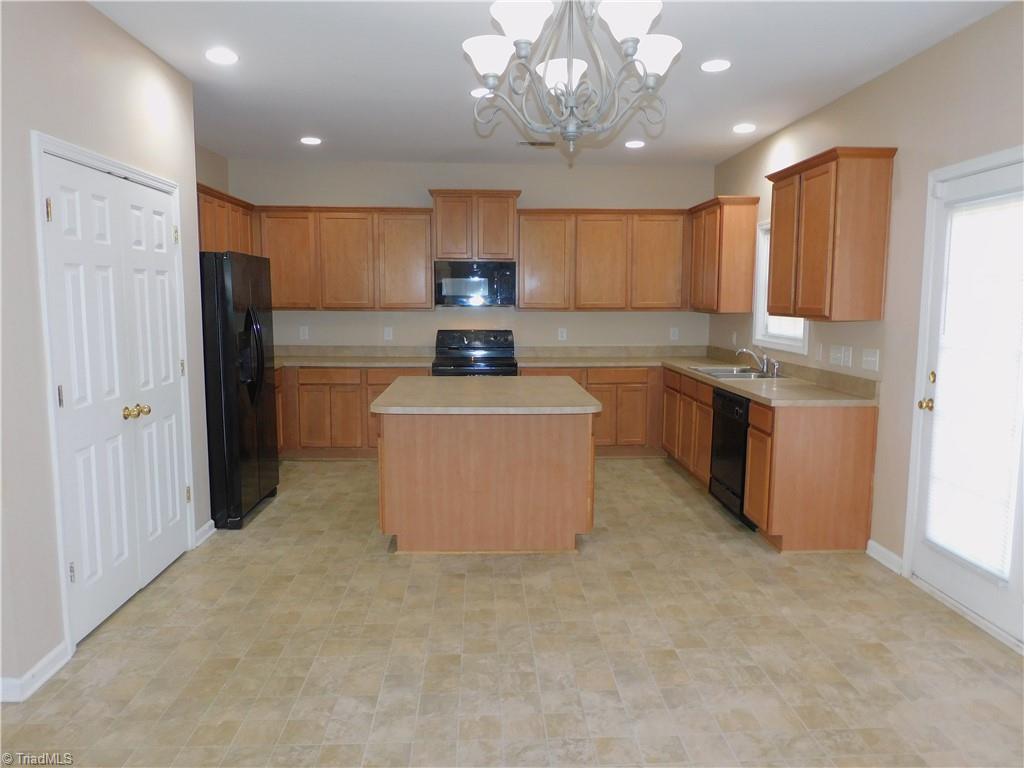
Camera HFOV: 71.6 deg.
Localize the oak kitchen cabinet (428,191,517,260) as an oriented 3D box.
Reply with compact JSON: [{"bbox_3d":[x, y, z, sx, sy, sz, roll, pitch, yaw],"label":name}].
[{"bbox_3d":[-0.346,-1.482,6.713,0.816,0.637,0.366,0,7,-3],"label":"oak kitchen cabinet"}]

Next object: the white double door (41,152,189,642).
[{"bbox_3d":[-1.910,0.024,3.510,0.044,2.049,1.180,0,7,-2],"label":"white double door"}]

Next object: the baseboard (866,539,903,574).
[{"bbox_3d":[2.112,0.975,4.026,0.019,0.081,0.361,0,7,-3],"label":"baseboard"}]

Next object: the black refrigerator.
[{"bbox_3d":[-2.144,0.007,4.910,0.789,1.766,0.870,0,7,-2],"label":"black refrigerator"}]

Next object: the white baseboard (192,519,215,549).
[{"bbox_3d":[-1.919,0.913,4.418,0.018,0.084,0.354,0,7,-2],"label":"white baseboard"}]

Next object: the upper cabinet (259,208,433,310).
[{"bbox_3d":[-1.529,-1.164,6.708,1.589,0.944,0.325,0,7,-2],"label":"upper cabinet"}]

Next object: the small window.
[{"bbox_3d":[2.053,-0.763,5.365,0.088,1.003,1.003,0,7,-3],"label":"small window"}]

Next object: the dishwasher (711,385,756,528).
[{"bbox_3d":[1.750,0.485,4.825,0.597,0.866,0.605,0,7,-2],"label":"dishwasher"}]

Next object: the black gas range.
[{"bbox_3d":[-0.351,0.091,6.742,0.768,1.170,0.671,0,7,-3],"label":"black gas range"}]

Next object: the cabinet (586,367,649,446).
[{"bbox_3d":[0.958,0.191,6.860,0.593,0.779,0.624,0,7,-3],"label":"cabinet"}]

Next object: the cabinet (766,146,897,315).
[{"bbox_3d":[1.925,-0.875,4.366,0.350,0.947,0.892,0,7,-3],"label":"cabinet"}]

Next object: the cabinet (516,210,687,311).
[{"bbox_3d":[0.860,-1.169,6.812,1.652,0.948,0.325,0,7,-2],"label":"cabinet"}]

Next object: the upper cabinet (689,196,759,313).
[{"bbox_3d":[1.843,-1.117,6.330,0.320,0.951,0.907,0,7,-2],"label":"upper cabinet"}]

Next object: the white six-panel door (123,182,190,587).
[{"bbox_3d":[-1.925,-0.019,3.816,0.044,2.030,0.627,0,7,-3],"label":"white six-panel door"}]

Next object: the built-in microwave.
[{"bbox_3d":[-0.344,-0.952,6.758,0.764,0.423,0.403,0,7,-3],"label":"built-in microwave"}]

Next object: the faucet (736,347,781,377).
[{"bbox_3d":[1.836,-0.158,5.332,0.263,0.204,0.221,0,7,-2],"label":"faucet"}]

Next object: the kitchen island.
[{"bbox_3d":[-0.168,0.481,4.621,1.291,0.907,1.534,0,7,-2],"label":"kitchen island"}]

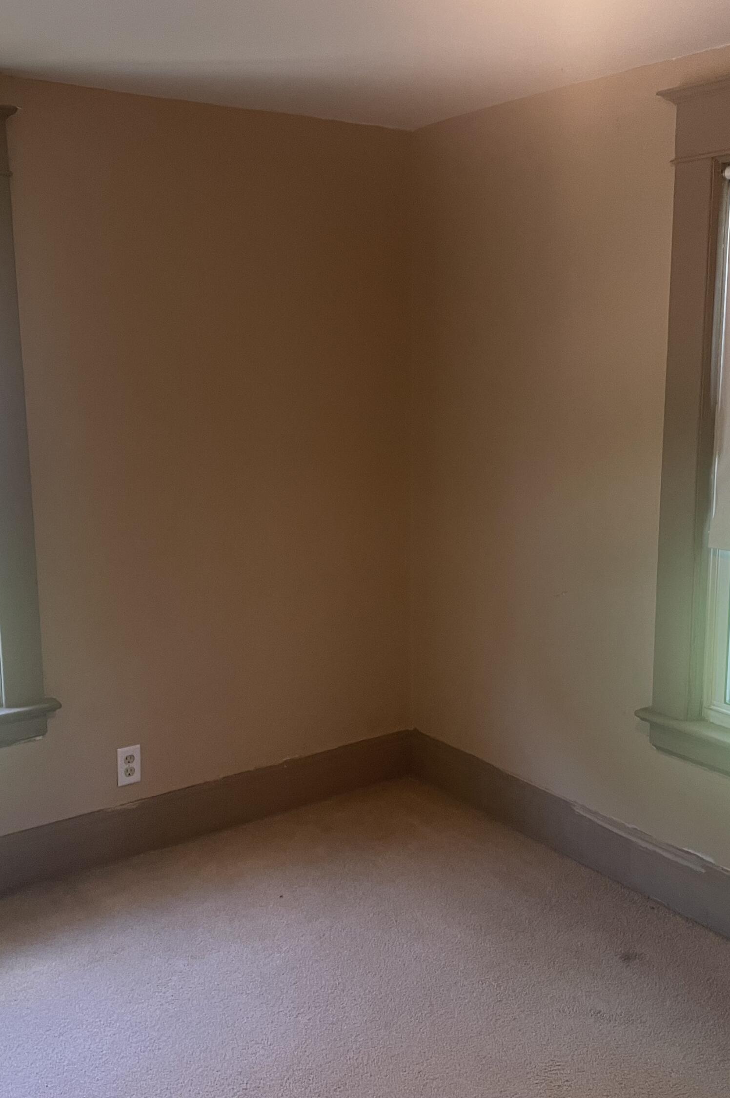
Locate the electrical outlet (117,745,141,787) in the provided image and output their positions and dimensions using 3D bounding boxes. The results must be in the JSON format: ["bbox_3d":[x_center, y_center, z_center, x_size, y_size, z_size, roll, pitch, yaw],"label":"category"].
[{"bbox_3d":[-0.704,0.646,3.284,0.071,0.116,0.010,-8,13,-34],"label":"electrical outlet"}]

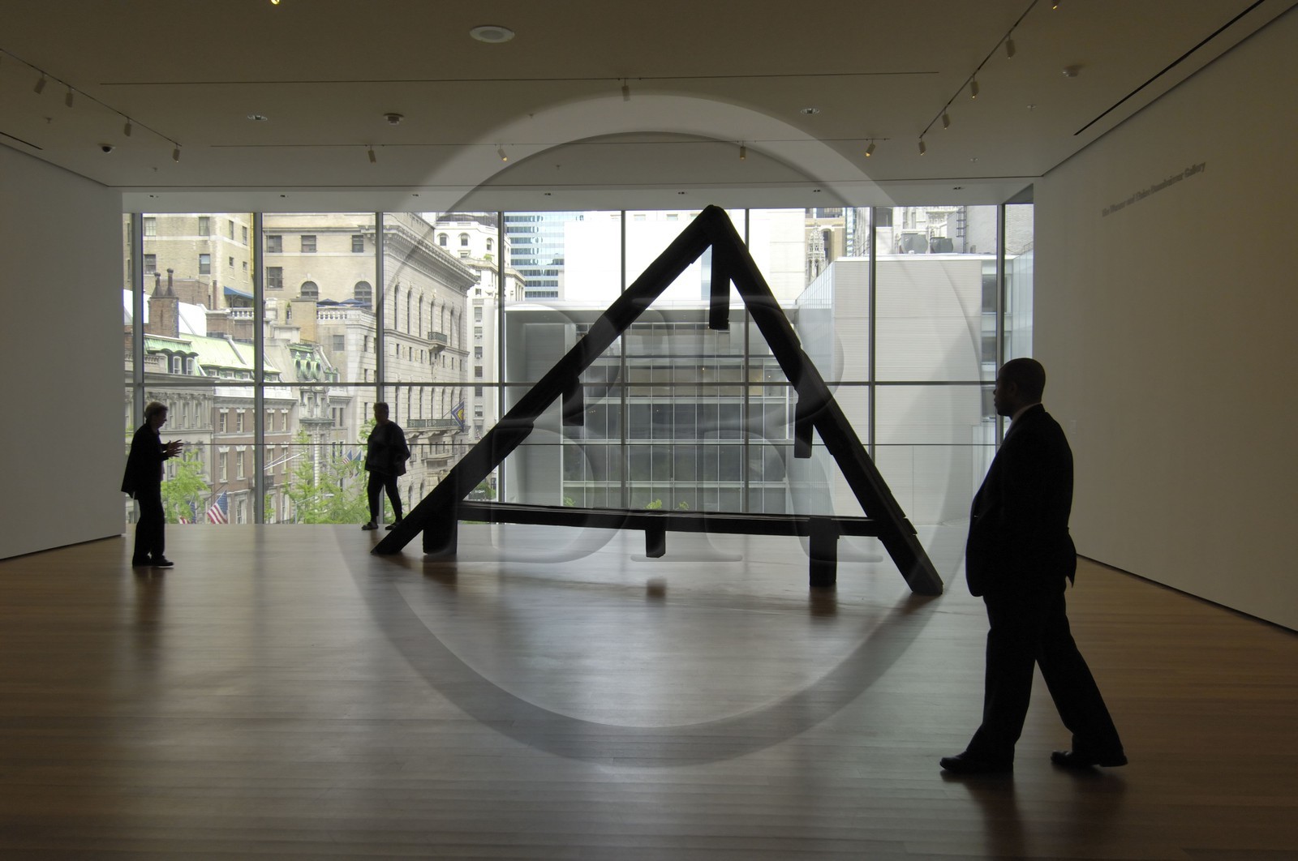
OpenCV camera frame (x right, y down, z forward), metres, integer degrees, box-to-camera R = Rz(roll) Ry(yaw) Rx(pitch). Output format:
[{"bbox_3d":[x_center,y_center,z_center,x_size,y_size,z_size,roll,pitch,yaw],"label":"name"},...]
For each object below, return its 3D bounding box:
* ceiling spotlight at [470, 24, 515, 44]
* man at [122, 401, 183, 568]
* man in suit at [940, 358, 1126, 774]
[{"bbox_3d":[-1.213,-3.084,7.552,0.355,0.045,0.355,0,1,2],"label":"ceiling spotlight"},{"bbox_3d":[-5.262,0.567,10.306,0.570,1.733,0.500,0,1,-20],"label":"man"},{"bbox_3d":[1.694,0.580,4.285,0.800,1.794,0.580,0,1,12],"label":"man in suit"}]

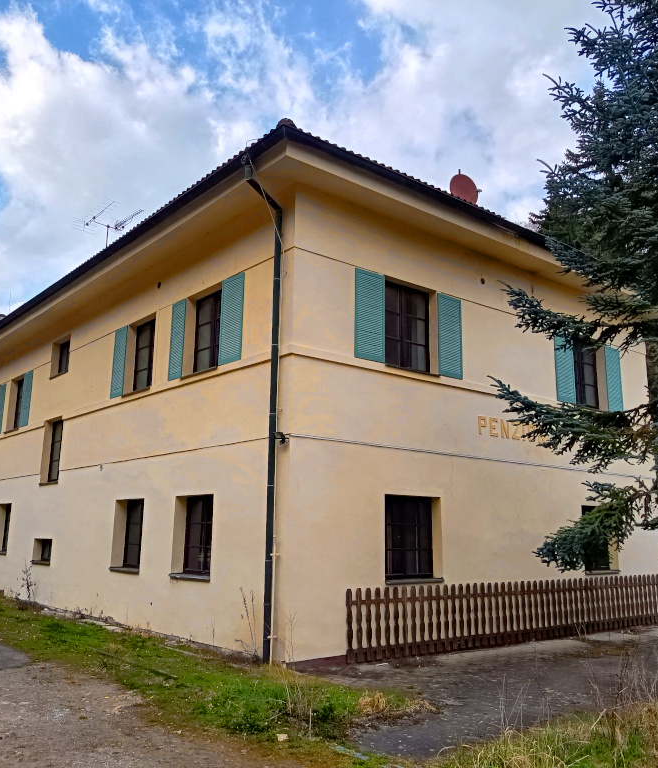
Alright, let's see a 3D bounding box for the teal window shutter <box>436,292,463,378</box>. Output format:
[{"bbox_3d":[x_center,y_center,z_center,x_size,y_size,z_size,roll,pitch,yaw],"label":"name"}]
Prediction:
[{"bbox_3d":[2.088,-0.806,12.075,0.592,1.436,0.050,10,-15,-37],"label":"teal window shutter"}]

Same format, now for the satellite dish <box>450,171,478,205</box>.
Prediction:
[{"bbox_3d":[3.210,-4.484,16.276,0.800,0.880,0.450,8,-14,-31],"label":"satellite dish"}]

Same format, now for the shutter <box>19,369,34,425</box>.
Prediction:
[{"bbox_3d":[-7.938,0.408,18.583,0.050,1.445,0.640,11,-15,-39],"label":"shutter"}]

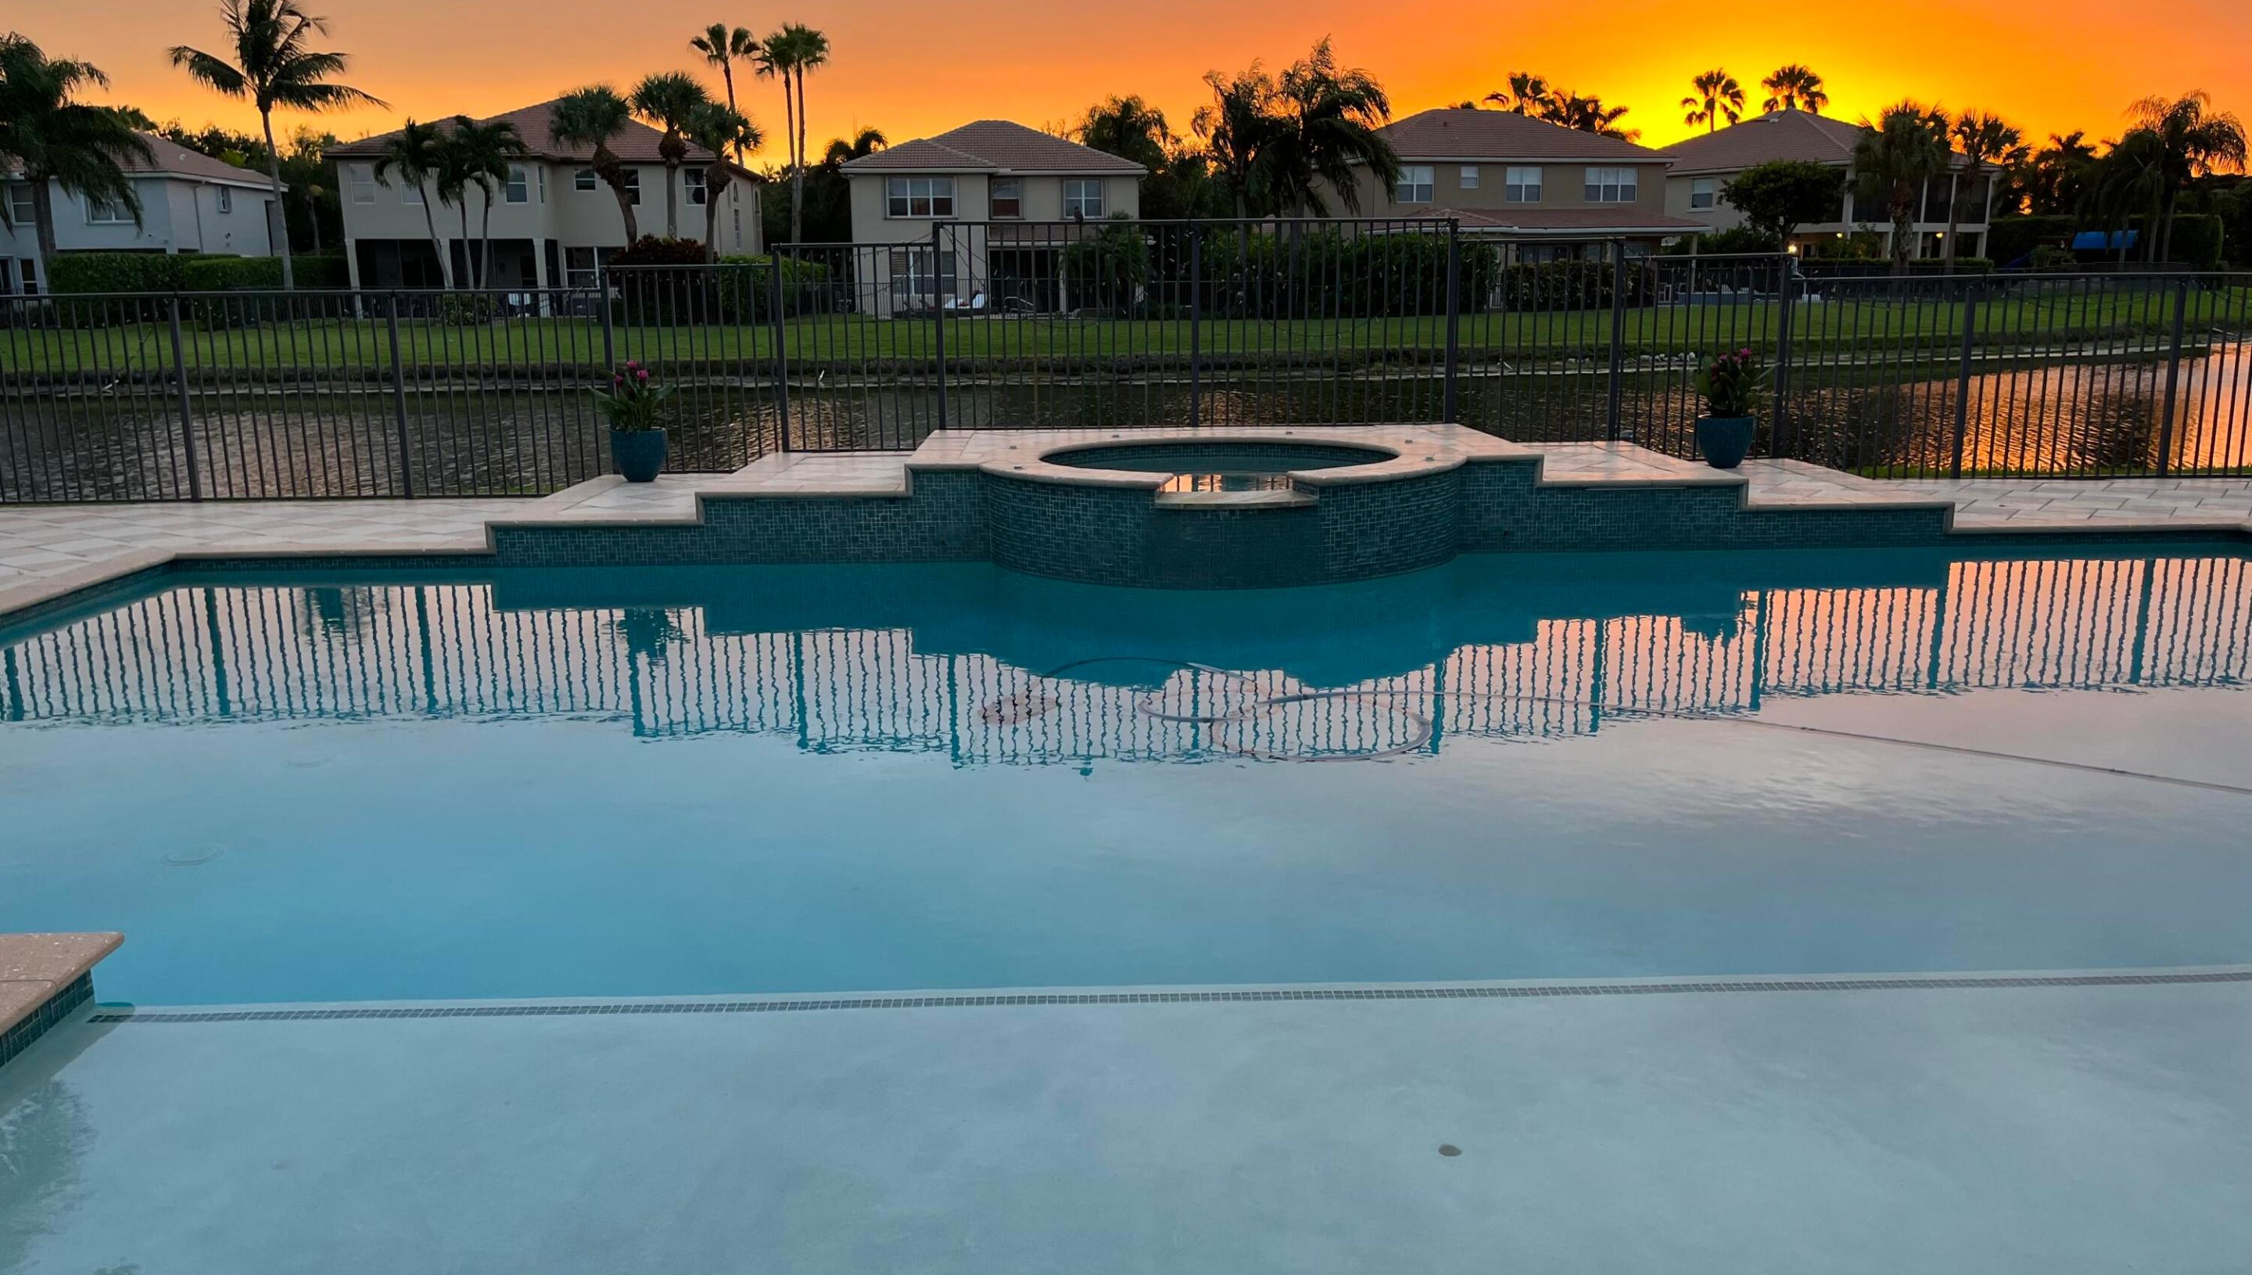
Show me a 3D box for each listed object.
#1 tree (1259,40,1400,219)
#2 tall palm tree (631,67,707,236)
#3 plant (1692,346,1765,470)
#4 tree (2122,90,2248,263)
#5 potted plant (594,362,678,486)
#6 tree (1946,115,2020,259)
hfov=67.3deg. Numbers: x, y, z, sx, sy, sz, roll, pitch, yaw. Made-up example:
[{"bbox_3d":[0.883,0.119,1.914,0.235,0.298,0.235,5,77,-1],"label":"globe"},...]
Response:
[{"bbox_3d":[7.059,-15.977,59.039,4.840,9.376,4.840,1,12,7],"label":"tree"},{"bbox_3d":[-15.185,-14.725,56.756,2.609,8.107,2.609,-4,12,-14],"label":"tall palm tree"},{"bbox_3d":[4.392,-1.681,12.342,0.508,0.875,0.508,4,13,19],"label":"plant"},{"bbox_3d":[49.472,-21.073,79.430,4.995,8.835,4.745,7,14,31],"label":"tree"},{"bbox_3d":[-3.545,-1.564,12.214,0.585,0.865,0.526,-4,12,-16],"label":"potted plant"},{"bbox_3d":[36.516,-18.668,72.436,3.030,7.427,3.030,5,13,26],"label":"tree"}]

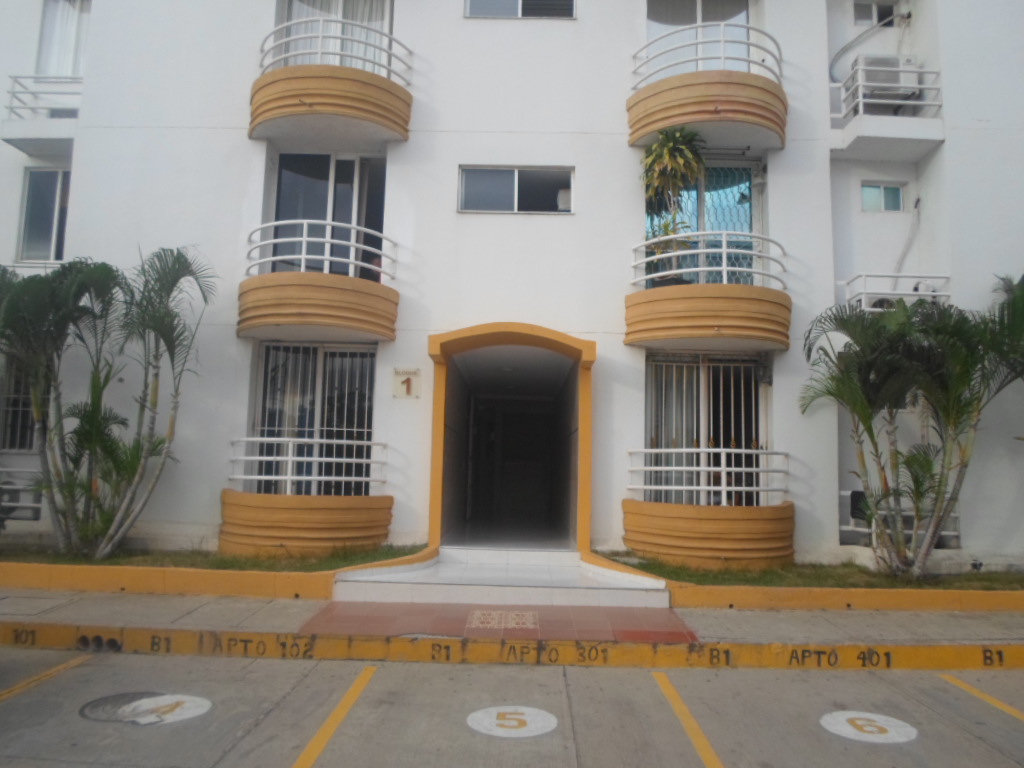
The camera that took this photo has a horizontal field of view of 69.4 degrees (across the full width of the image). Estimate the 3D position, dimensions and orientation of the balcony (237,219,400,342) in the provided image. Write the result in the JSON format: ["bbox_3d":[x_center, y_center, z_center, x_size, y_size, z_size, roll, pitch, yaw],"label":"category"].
[{"bbox_3d":[-2.605,-1.332,9.589,2.241,1.334,0.847,1,-8,1],"label":"balcony"}]

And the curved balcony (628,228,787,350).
[{"bbox_3d":[2.616,-1.181,9.494,2.241,1.334,0.847,1,-8,1],"label":"curved balcony"}]

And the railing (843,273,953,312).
[{"bbox_3d":[5.002,-0.876,9.634,1.193,0.970,0.514,1,-8,1],"label":"railing"}]

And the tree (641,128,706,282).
[{"bbox_3d":[2.106,-2.364,9.604,0.820,2.068,0.800,1,-8,1],"label":"tree"}]

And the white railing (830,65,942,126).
[{"bbox_3d":[5.060,-3.853,10.023,1.261,0.708,0.466,1,-8,1],"label":"white railing"}]

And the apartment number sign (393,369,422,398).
[{"bbox_3d":[-1.397,-0.016,9.801,0.378,0.398,0.030,1,-8,1],"label":"apartment number sign"}]

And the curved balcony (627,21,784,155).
[{"bbox_3d":[2.693,-3.948,9.878,2.241,1.334,0.847,1,-8,1],"label":"curved balcony"}]

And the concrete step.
[{"bbox_3d":[-0.047,2.165,8.440,3.355,0.373,2.088,1,-8,1],"label":"concrete step"}]

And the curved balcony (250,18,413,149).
[{"bbox_3d":[-2.530,-4.065,9.969,2.241,1.334,0.847,1,-8,1],"label":"curved balcony"}]

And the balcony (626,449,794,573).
[{"bbox_3d":[2.532,1.527,9.118,2.241,1.386,0.847,1,-8,1],"label":"balcony"}]

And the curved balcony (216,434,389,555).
[{"bbox_3d":[-2.671,1.396,9.211,2.241,1.386,0.847,1,-8,1],"label":"curved balcony"}]

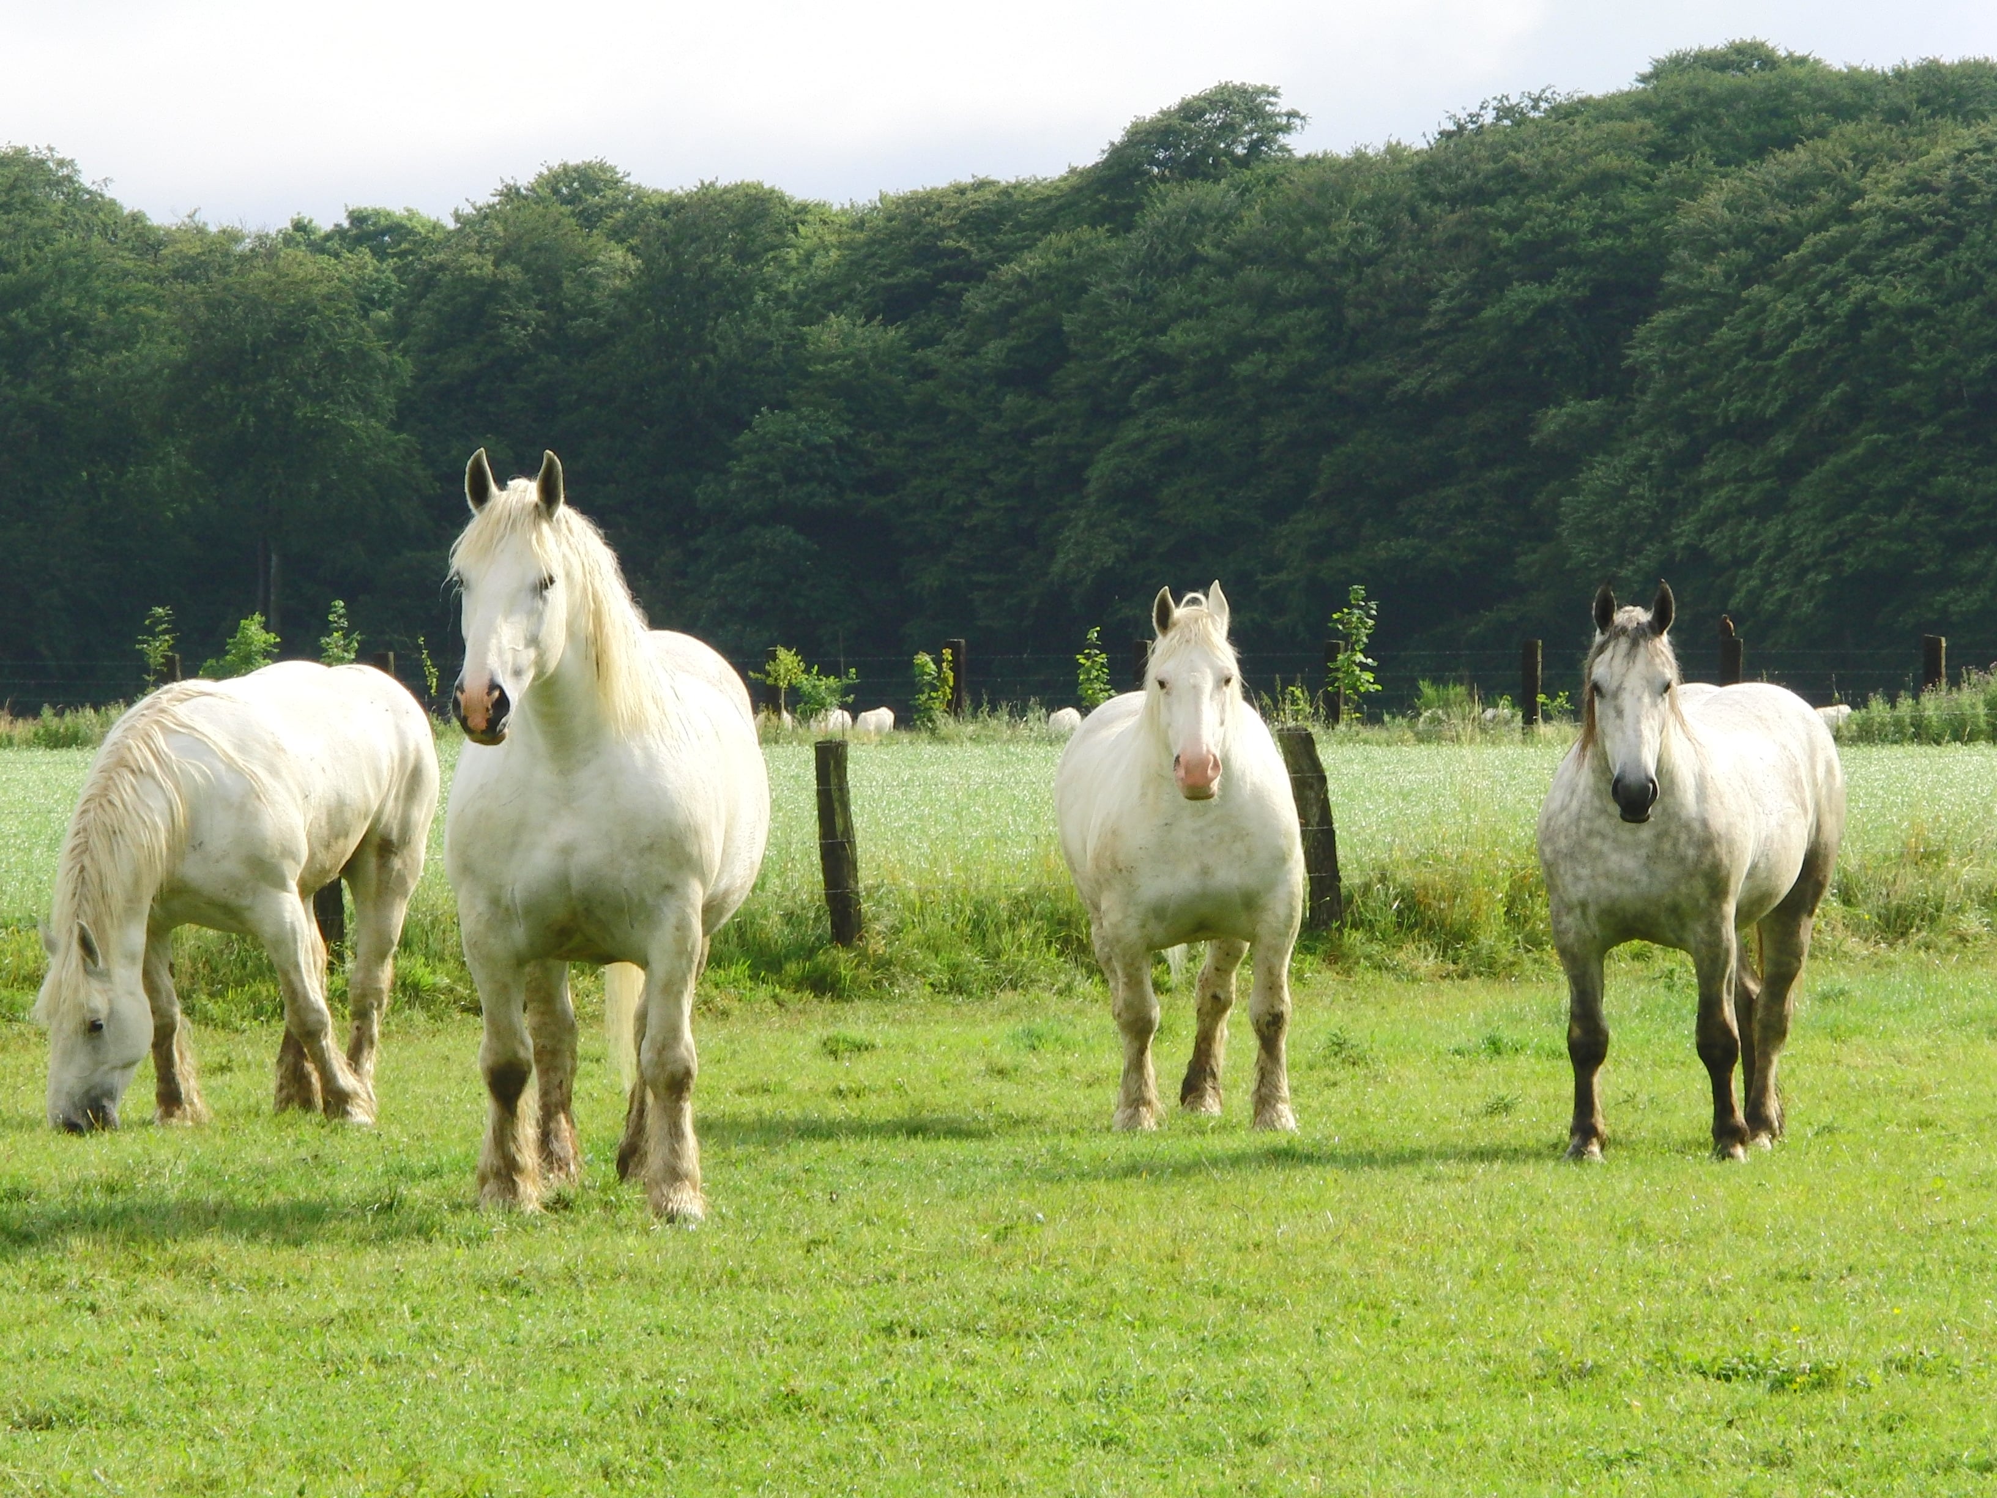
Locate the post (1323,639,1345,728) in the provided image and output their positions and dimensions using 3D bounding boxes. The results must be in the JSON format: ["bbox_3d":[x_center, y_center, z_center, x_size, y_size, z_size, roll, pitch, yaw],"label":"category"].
[{"bbox_3d":[3.830,-0.713,110.000,0.210,1.100,0.210,0,0,0],"label":"post"}]

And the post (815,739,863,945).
[{"bbox_3d":[-0.826,0.502,50.000,0.170,1.110,0.170,-4,0,0],"label":"post"}]

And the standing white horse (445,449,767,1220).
[{"bbox_3d":[-1.130,0.242,28.200,0.760,2.180,2.400,0,0,8],"label":"standing white horse"}]

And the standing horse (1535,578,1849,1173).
[{"bbox_3d":[2.320,0.405,32.200,0.750,1.890,2.400,0,0,14],"label":"standing horse"}]

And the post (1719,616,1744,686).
[{"bbox_3d":[8.287,-0.750,109.000,0.220,1.130,0.220,0,0,0],"label":"post"}]

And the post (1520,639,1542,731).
[{"bbox_3d":[6.083,-0.713,110.000,0.210,1.100,0.210,0,0,0],"label":"post"}]

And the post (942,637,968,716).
[{"bbox_3d":[-0.490,-0.730,110.000,0.210,1.100,0.210,0,0,0],"label":"post"}]

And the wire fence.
[{"bbox_3d":[-0.027,-0.721,110.000,22.800,1.080,0.200,0,0,0],"label":"wire fence"}]

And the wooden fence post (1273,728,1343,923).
[{"bbox_3d":[1.656,0.442,51.000,0.180,1.130,0.180,-9,0,0],"label":"wooden fence post"}]

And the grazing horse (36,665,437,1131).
[{"bbox_3d":[-2.600,0.510,33.200,0.780,1.580,2.400,0,0,22],"label":"grazing horse"}]

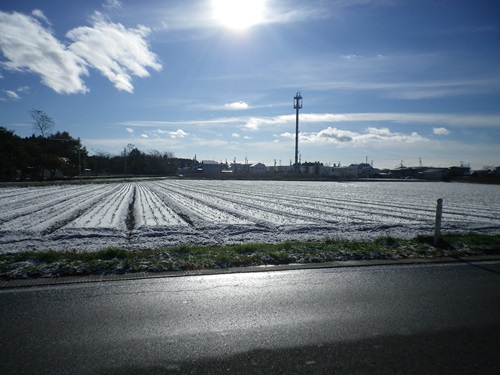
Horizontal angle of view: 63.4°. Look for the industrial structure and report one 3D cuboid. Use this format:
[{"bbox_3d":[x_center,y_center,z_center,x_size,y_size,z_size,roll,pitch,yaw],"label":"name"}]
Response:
[{"bbox_3d":[22.458,-25.253,190.000,4.000,39.701,4.000,1,2,0],"label":"industrial structure"}]

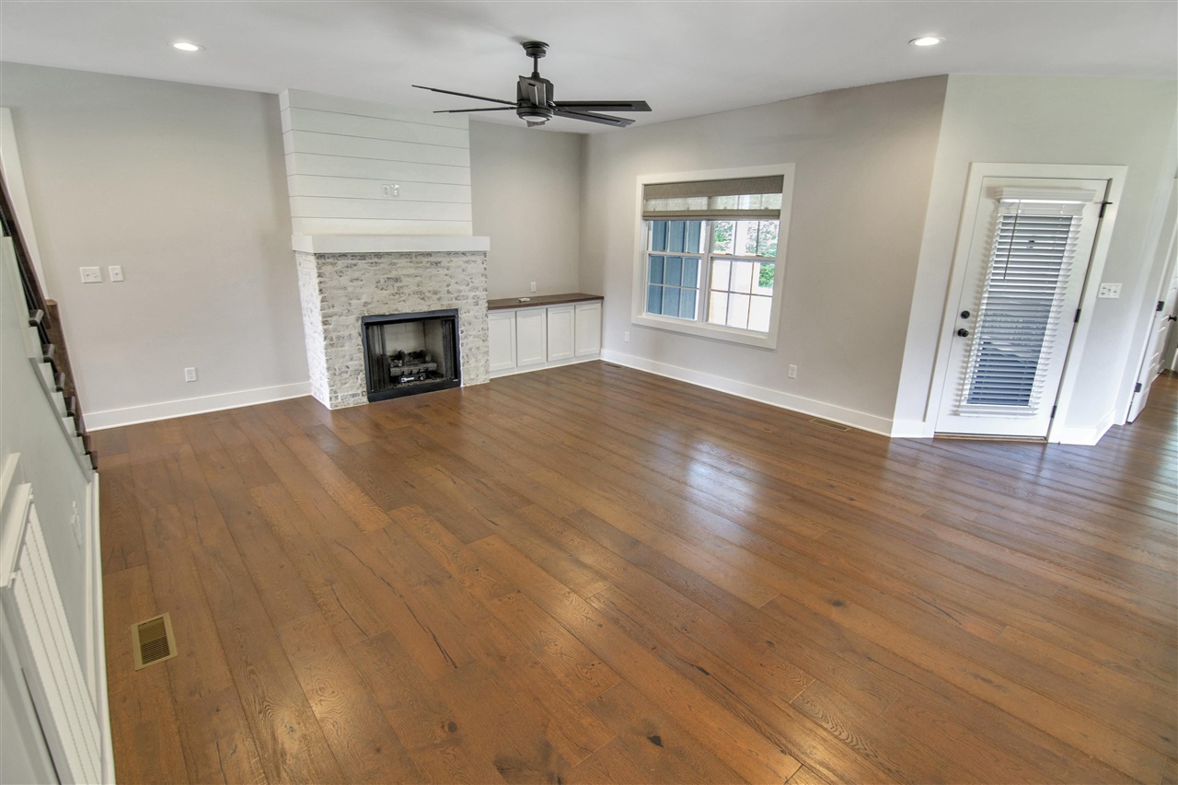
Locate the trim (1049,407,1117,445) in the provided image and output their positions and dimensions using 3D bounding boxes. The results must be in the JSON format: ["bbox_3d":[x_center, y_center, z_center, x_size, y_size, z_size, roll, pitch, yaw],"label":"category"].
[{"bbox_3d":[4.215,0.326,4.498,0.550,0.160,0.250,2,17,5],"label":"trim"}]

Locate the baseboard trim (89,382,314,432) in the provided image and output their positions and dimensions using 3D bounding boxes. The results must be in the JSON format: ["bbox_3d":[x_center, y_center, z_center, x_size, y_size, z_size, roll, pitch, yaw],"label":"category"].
[{"bbox_3d":[-3.566,0.116,4.915,1.702,0.147,0.030,-12,21,-35],"label":"baseboard trim"}]

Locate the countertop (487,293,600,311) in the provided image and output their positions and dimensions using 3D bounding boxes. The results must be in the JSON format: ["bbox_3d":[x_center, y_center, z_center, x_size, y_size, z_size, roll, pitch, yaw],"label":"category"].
[{"bbox_3d":[-0.648,-1.144,6.592,1.771,0.036,0.450,-12,21,-35],"label":"countertop"}]

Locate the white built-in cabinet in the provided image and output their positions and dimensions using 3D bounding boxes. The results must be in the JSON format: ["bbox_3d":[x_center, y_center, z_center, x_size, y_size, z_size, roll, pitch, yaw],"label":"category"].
[{"bbox_3d":[-0.668,-0.743,6.709,1.751,0.802,0.430,-12,21,-35],"label":"white built-in cabinet"}]

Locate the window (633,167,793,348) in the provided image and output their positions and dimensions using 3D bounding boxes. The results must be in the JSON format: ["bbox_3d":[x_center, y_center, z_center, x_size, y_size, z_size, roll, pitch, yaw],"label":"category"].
[{"bbox_3d":[1.221,-1.474,5.671,0.100,1.712,1.948,-14,22,-40],"label":"window"}]

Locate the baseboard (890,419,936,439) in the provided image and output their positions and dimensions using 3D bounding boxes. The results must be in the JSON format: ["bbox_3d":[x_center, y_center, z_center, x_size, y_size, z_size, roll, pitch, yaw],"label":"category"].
[{"bbox_3d":[2.775,0.319,4.484,0.358,0.150,0.030,2,17,5],"label":"baseboard"}]

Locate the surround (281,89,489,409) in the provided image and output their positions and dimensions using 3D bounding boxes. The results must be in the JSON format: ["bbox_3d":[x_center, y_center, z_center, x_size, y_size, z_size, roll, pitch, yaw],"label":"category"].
[{"bbox_3d":[-1.968,-1.362,5.345,1.725,2.756,0.569,-12,21,-35],"label":"surround"}]

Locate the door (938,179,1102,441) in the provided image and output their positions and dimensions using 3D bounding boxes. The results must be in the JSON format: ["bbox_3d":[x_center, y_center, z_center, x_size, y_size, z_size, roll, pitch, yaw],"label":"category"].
[{"bbox_3d":[3.379,-0.593,4.167,0.881,2.059,0.080,2,17,5],"label":"door"}]

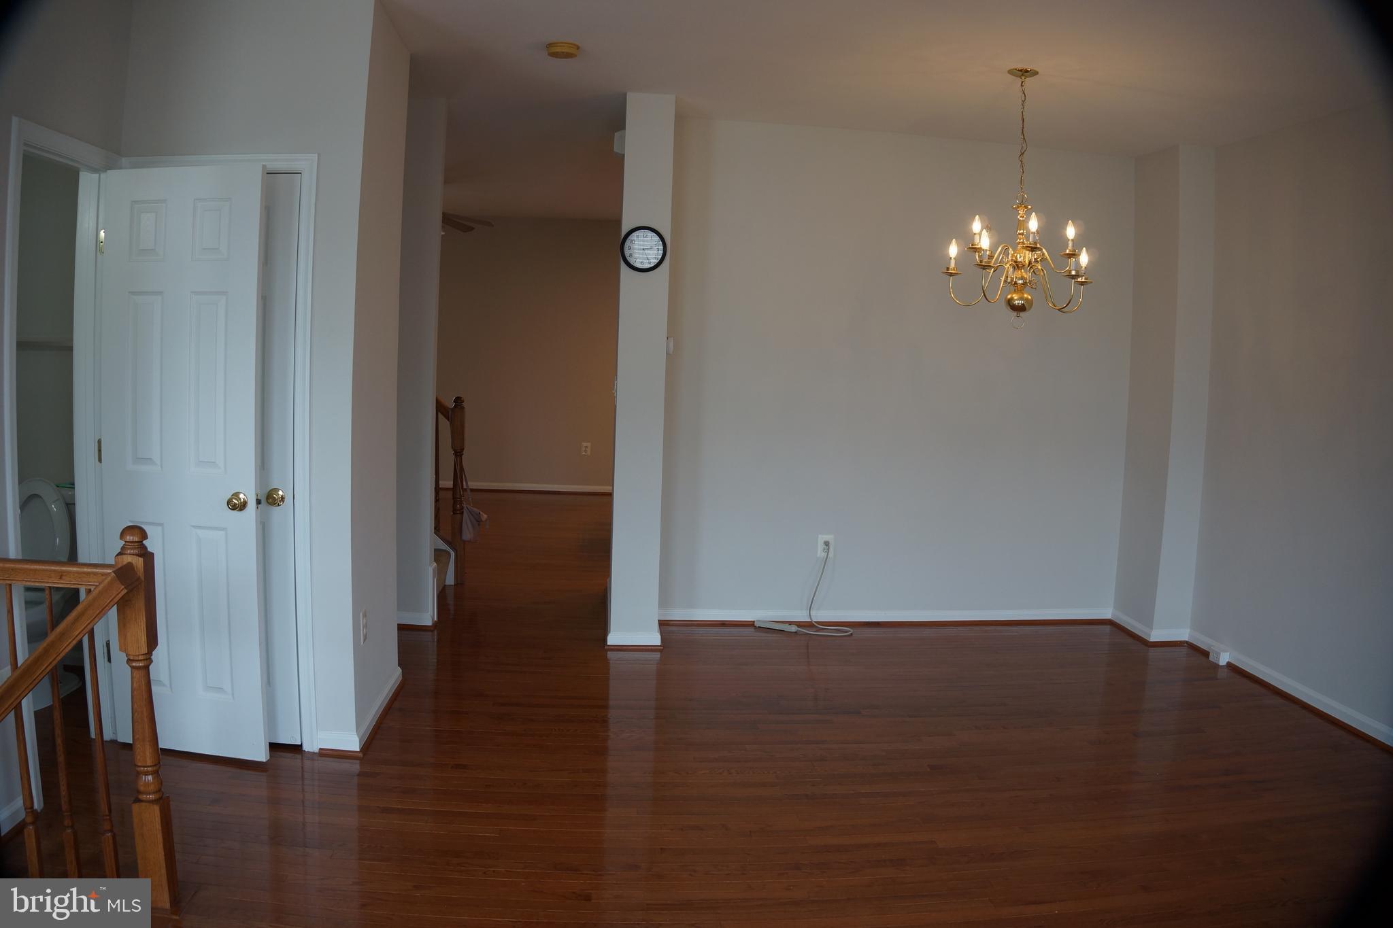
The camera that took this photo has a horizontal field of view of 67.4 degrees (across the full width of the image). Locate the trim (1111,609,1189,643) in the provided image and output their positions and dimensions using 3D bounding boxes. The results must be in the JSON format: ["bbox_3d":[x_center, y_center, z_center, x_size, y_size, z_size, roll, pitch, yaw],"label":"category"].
[{"bbox_3d":[2.555,0.923,5.886,0.260,0.085,0.490,1,5,-7],"label":"trim"}]

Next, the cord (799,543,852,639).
[{"bbox_3d":[0.700,0.678,5.724,0.295,0.480,0.190,1,5,-7],"label":"cord"}]

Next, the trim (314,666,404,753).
[{"bbox_3d":[-1.297,0.945,4.085,0.155,0.083,0.890,1,5,-7],"label":"trim"}]

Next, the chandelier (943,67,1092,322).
[{"bbox_3d":[1.359,-1.128,4.400,0.630,1.070,0.630,1,5,-7],"label":"chandelier"}]

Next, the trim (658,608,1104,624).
[{"bbox_3d":[1.112,0.872,5.899,2.655,0.082,0.030,1,5,-7],"label":"trim"}]

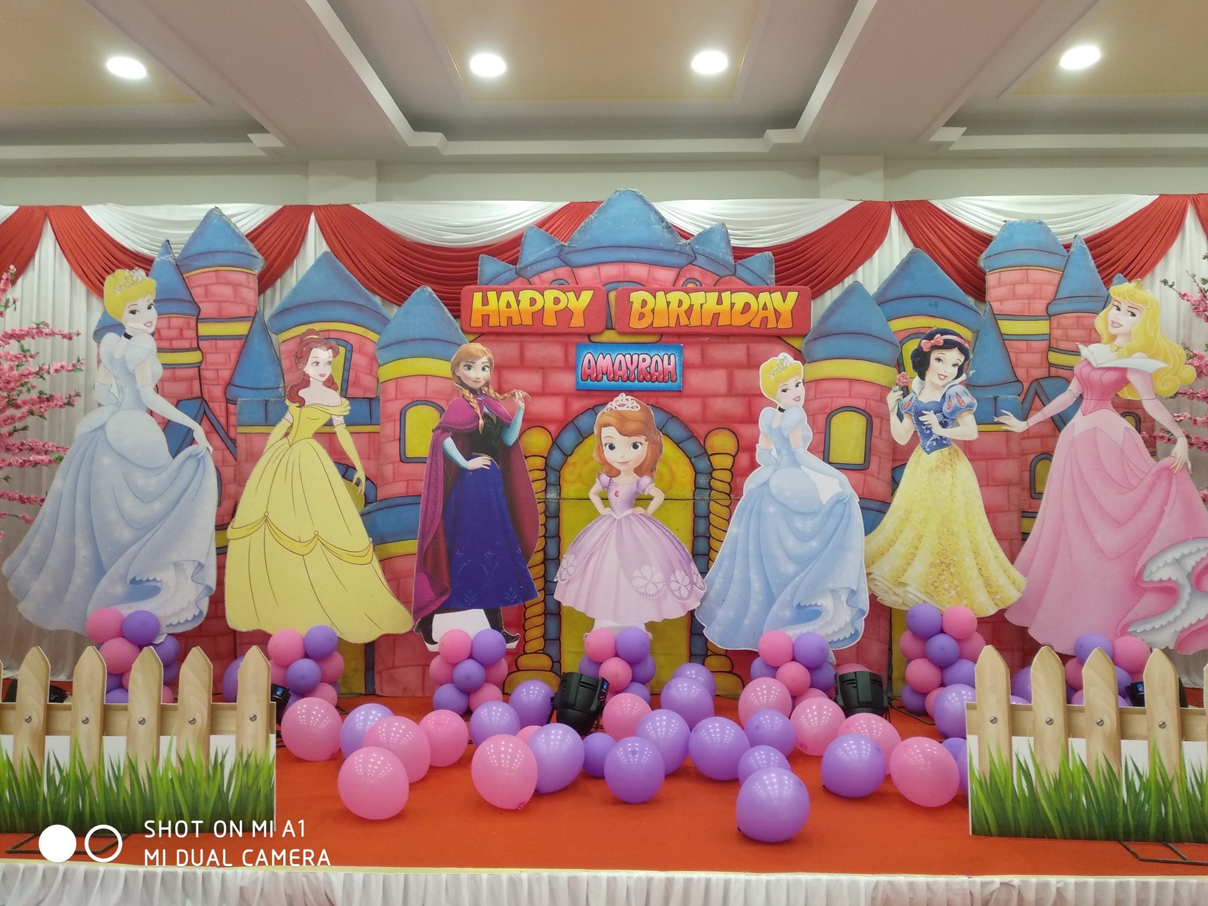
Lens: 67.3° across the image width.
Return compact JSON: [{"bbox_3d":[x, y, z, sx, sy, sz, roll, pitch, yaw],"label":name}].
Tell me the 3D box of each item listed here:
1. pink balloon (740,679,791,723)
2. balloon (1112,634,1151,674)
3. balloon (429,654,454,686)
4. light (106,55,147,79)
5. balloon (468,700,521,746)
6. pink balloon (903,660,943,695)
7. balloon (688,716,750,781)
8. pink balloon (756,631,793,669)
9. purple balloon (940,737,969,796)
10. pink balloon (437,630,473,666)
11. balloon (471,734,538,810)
[{"bbox_3d":[0.695,1.089,3.906,0.232,0.240,0.243,0,0,0],"label":"pink balloon"},{"bbox_3d":[2.314,0.883,3.977,0.163,0.159,0.169,0,0,0],"label":"balloon"},{"bbox_3d":[-0.779,1.069,4.460,0.160,0.165,0.160,0,0,0],"label":"balloon"},{"bbox_3d":[-2.338,-1.888,4.439,0.175,0.030,0.175,0,-1,2],"label":"light"},{"bbox_3d":[-0.469,1.170,3.900,0.216,0.227,0.216,0,0,2],"label":"balloon"},{"bbox_3d":[1.440,1.012,4.095,0.168,0.160,0.172,0,0,0],"label":"pink balloon"},{"bbox_3d":[0.436,1.119,3.437,0.236,0.241,0.245,0,-1,0],"label":"balloon"},{"bbox_3d":[0.780,0.894,4.130,0.156,0.162,0.159,0,-1,2],"label":"pink balloon"},{"bbox_3d":[1.320,1.152,3.300,0.220,0.227,0.220,0,0,0],"label":"purple balloon"},{"bbox_3d":[-0.686,0.898,4.200,0.153,0.158,0.156,0,-1,2],"label":"pink balloon"},{"bbox_3d":[-0.340,1.099,3.130,0.230,0.246,0.234,0,-1,2],"label":"balloon"}]

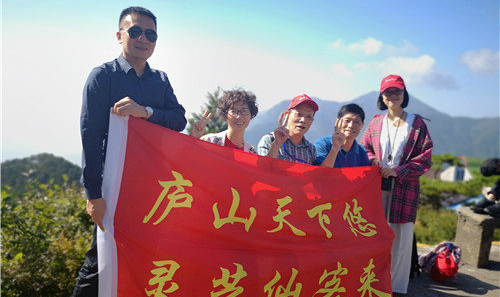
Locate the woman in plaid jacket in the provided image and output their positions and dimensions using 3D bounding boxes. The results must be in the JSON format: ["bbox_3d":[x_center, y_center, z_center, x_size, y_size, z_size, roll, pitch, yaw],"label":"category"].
[{"bbox_3d":[1.090,0.268,2.910,0.530,1.630,0.350,0,-1,22],"label":"woman in plaid jacket"}]

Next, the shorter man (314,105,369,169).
[{"bbox_3d":[0.635,0.385,2.680,0.500,1.380,0.500,0,-1,5],"label":"shorter man"}]

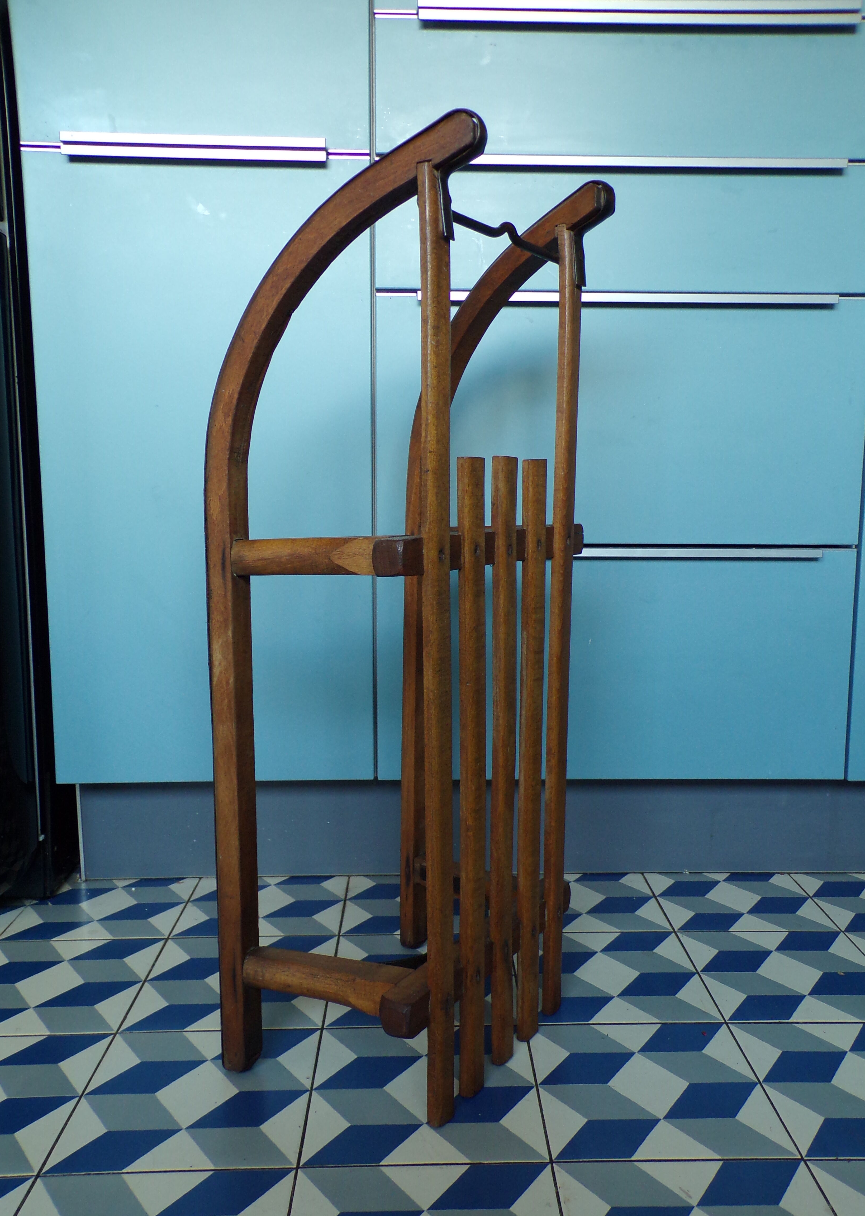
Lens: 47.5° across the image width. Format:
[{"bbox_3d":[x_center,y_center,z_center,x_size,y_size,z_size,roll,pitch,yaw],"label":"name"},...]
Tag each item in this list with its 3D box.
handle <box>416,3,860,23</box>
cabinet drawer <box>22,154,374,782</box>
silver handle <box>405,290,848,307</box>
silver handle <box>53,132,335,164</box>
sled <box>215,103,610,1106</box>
[{"bbox_3d":[0.237,-0.678,1.126,0.506,0.023,0.018,0,7,-1],"label":"handle"},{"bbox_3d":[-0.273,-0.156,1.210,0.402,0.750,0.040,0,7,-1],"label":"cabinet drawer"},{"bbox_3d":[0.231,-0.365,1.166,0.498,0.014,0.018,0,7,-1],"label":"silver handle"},{"bbox_3d":[-0.273,-0.528,1.133,0.302,0.026,0.018,0,7,-1],"label":"silver handle"},{"bbox_3d":[-0.001,0.017,0.905,0.261,0.793,0.309,5,9,33],"label":"sled"}]

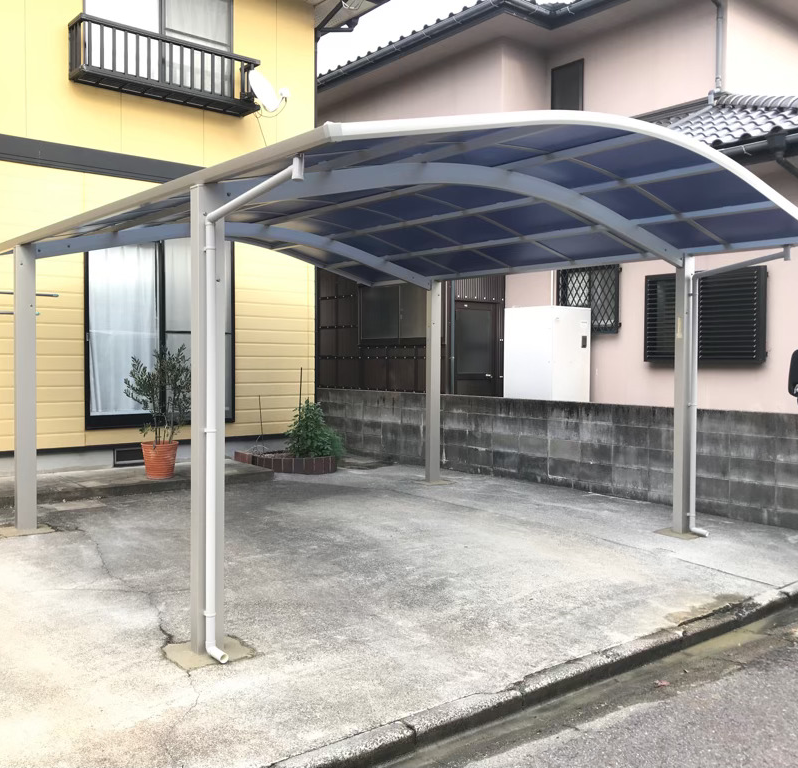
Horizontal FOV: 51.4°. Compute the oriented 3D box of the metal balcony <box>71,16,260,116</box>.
[{"bbox_3d":[-2.432,-3.336,8.786,1.950,0.555,0.415,-1,2,-40],"label":"metal balcony"}]

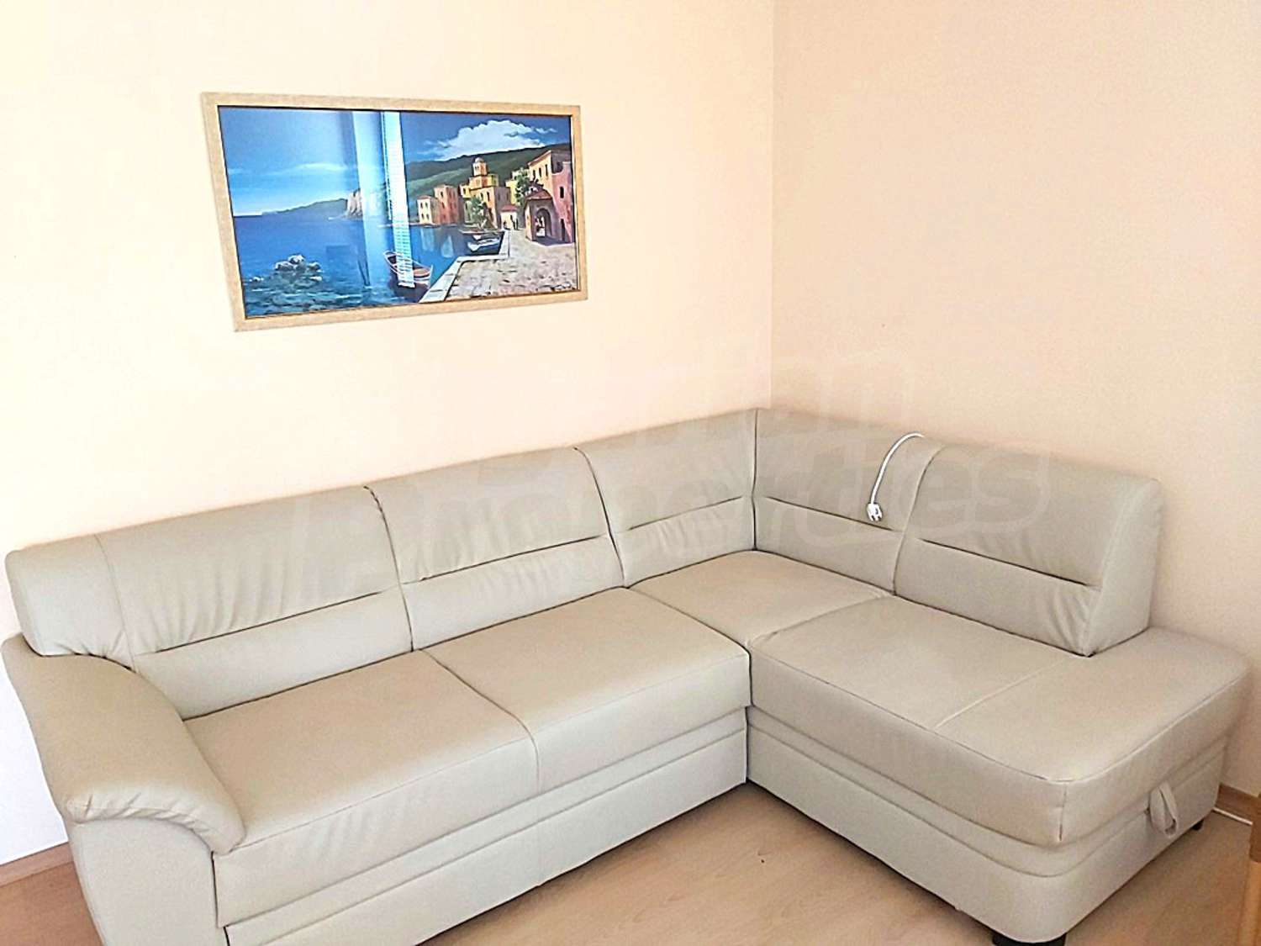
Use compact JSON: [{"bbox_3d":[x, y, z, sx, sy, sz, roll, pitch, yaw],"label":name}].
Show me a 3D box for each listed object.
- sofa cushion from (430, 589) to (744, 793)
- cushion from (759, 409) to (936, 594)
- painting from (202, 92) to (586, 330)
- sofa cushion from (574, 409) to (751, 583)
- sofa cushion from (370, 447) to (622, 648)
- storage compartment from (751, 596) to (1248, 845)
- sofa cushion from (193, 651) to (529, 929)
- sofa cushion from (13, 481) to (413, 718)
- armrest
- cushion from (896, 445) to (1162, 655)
[{"bbox_3d":[-0.141,0.571,2.703,0.720,0.167,0.671,-12,18,-35],"label":"sofa cushion"},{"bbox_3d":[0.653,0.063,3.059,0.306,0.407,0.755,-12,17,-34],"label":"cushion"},{"bbox_3d":[-0.599,-0.756,2.737,1.124,0.590,0.029,-12,18,-35],"label":"painting"},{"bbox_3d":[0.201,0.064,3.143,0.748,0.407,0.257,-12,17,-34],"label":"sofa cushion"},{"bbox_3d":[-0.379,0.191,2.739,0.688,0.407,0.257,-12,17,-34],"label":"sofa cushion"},{"bbox_3d":[0.967,0.573,2.580,0.892,0.162,0.906,-12,18,-35],"label":"storage compartment"},{"bbox_3d":[-0.705,0.692,2.292,0.696,0.167,0.671,-12,18,-35],"label":"sofa cushion"},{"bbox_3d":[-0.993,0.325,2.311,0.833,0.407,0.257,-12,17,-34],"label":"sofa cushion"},{"bbox_3d":[-1.099,0.542,2.004,0.314,0.279,0.794,-12,18,-35],"label":"armrest"},{"bbox_3d":[1.049,0.173,2.542,0.310,0.403,0.566,-12,17,-34],"label":"cushion"}]

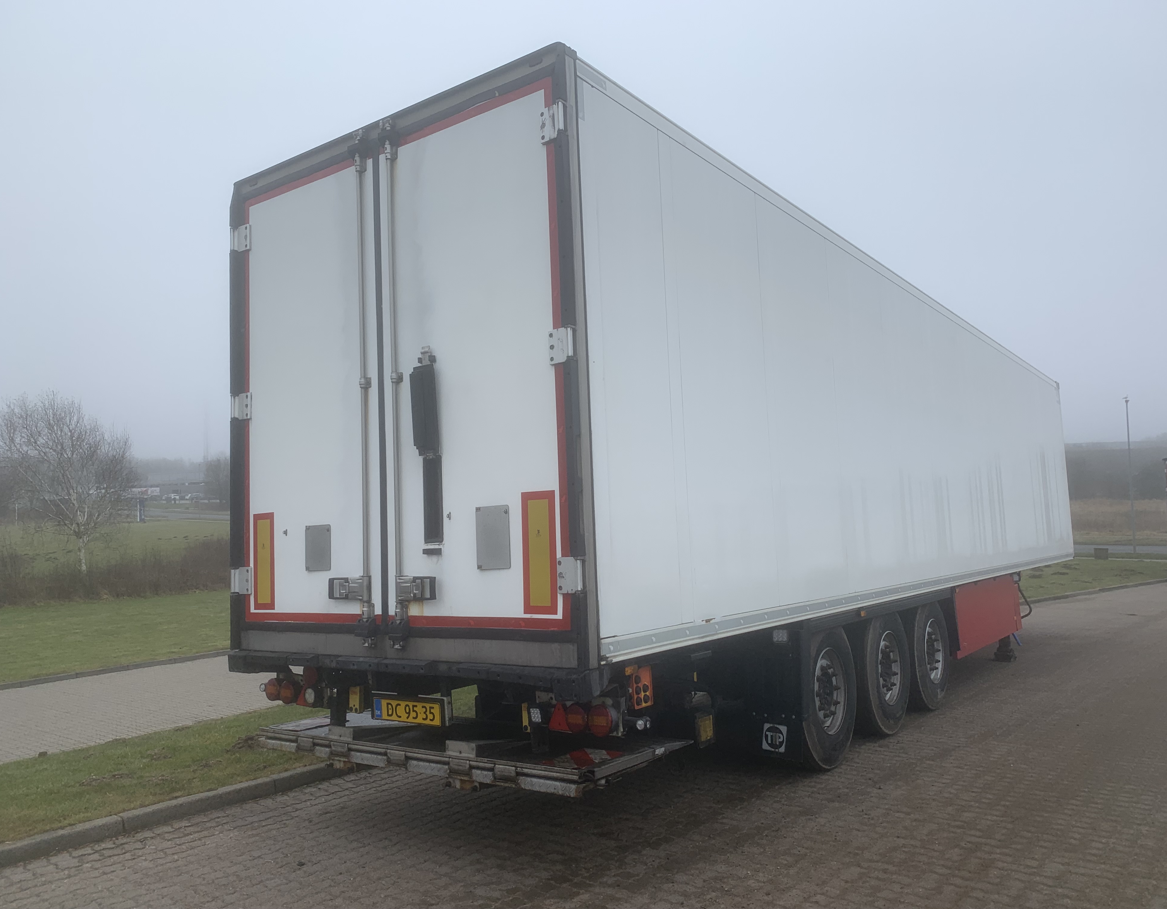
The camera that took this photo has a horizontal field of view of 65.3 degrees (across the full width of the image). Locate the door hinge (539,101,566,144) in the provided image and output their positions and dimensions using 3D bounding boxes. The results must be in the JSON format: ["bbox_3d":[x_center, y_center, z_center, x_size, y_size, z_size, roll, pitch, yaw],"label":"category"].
[{"bbox_3d":[-0.141,-1.543,4.221,0.157,0.160,0.047,-6,-7,36],"label":"door hinge"}]

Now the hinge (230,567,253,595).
[{"bbox_3d":[-2.045,0.757,5.450,0.157,0.160,0.047,-6,-7,36],"label":"hinge"}]

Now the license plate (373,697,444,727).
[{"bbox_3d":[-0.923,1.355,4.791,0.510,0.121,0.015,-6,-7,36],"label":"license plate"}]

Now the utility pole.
[{"bbox_3d":[33.072,1.316,55.000,0.280,9.380,0.280,0,-4,0],"label":"utility pole"}]

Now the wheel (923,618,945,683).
[{"bbox_3d":[3.154,1.832,8.509,0.260,0.590,0.590,-6,-7,36],"label":"wheel"}]

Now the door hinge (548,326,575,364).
[{"bbox_3d":[-0.101,-0.493,4.122,0.157,0.160,0.047,-6,-7,36],"label":"door hinge"}]

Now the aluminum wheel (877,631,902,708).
[{"bbox_3d":[2.385,1.744,7.456,0.260,0.590,0.590,-6,-7,36],"label":"aluminum wheel"}]

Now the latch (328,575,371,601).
[{"bbox_3d":[-1.271,0.722,4.900,0.300,0.130,0.075,-6,-7,36],"label":"latch"}]

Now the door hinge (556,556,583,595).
[{"bbox_3d":[-0.063,0.538,4.048,0.140,0.163,0.050,-6,-7,36],"label":"door hinge"}]

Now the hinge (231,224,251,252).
[{"bbox_3d":[-2.124,-1.332,5.649,0.157,0.160,0.047,-6,-7,36],"label":"hinge"}]

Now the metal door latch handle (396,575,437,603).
[{"bbox_3d":[-0.834,0.673,4.562,0.240,0.120,0.065,-6,-7,36],"label":"metal door latch handle"}]

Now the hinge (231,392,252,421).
[{"bbox_3d":[-2.106,-0.290,5.593,0.150,0.163,0.050,-6,-7,36],"label":"hinge"}]

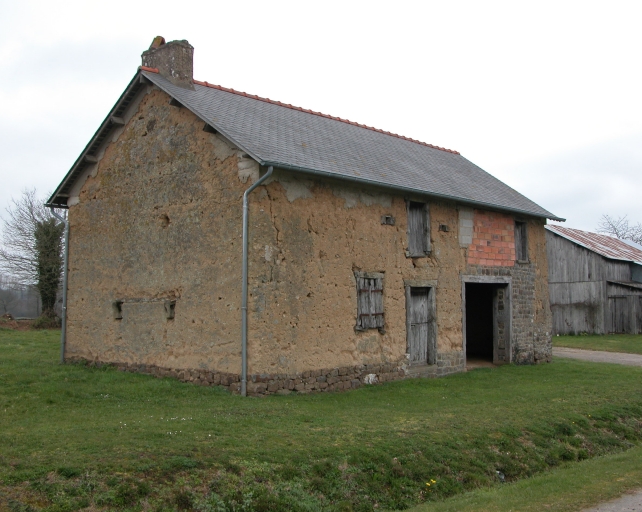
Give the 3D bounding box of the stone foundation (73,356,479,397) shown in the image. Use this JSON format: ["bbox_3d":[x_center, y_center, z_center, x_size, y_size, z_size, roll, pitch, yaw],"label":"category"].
[{"bbox_3d":[-1.100,2.644,17.426,6.550,0.600,7.650,-3,-4,41],"label":"stone foundation"}]

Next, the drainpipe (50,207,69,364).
[{"bbox_3d":[-6.240,0.689,16.872,0.670,3.690,0.140,-3,-4,41],"label":"drainpipe"}]

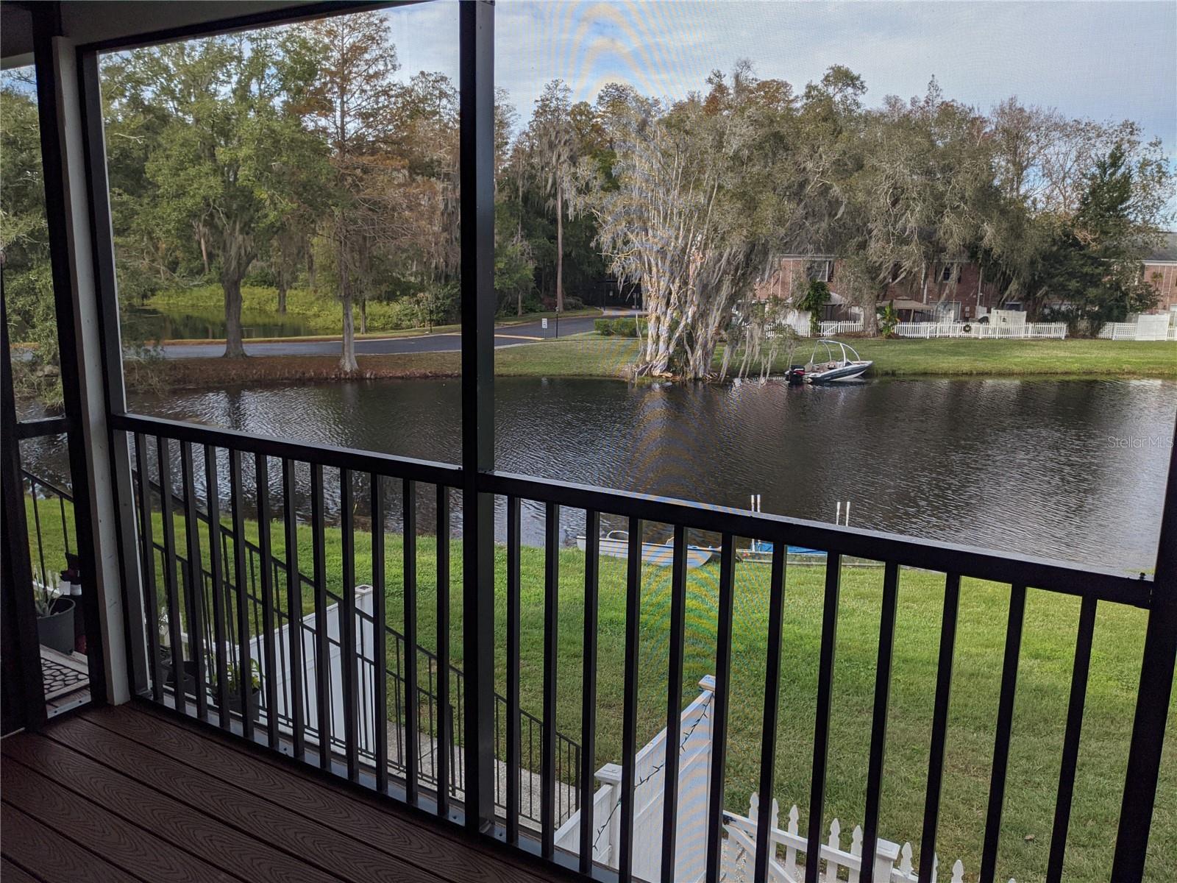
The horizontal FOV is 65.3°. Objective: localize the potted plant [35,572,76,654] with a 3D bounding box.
[{"bbox_3d":[-2.562,0.818,4.323,0.278,0.387,0.278,7,12,30],"label":"potted plant"}]

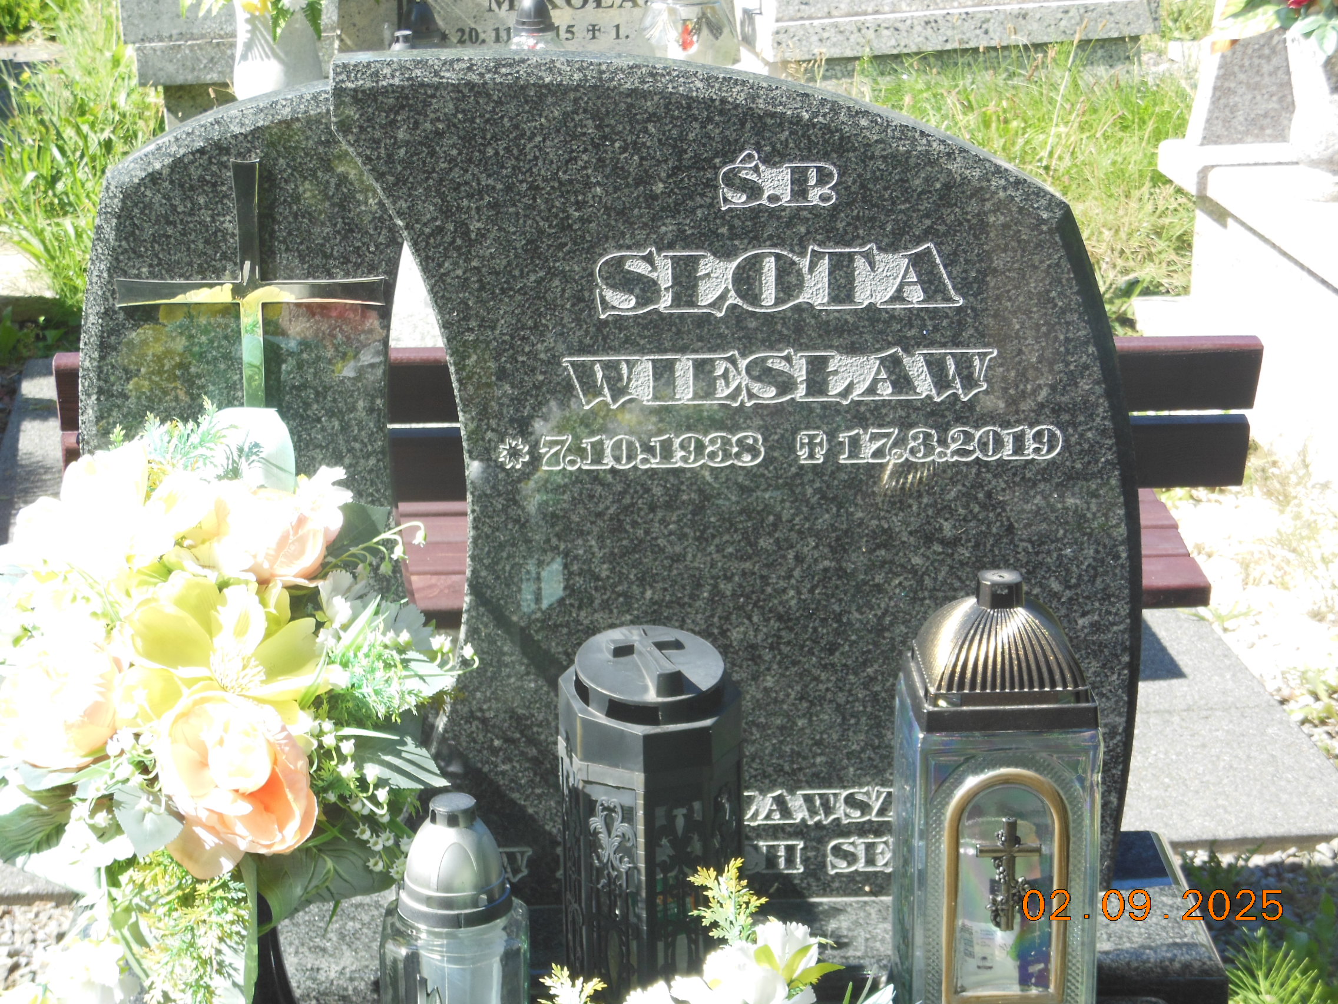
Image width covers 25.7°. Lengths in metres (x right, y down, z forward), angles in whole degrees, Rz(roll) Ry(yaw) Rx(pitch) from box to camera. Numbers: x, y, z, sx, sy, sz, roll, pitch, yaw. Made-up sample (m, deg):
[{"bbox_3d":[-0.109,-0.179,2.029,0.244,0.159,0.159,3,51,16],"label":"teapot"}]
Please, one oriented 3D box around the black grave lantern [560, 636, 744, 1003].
[{"bbox_3d":[-0.014,0.250,2.200,0.128,0.335,0.128,-9,28,-17],"label":"black grave lantern"}]

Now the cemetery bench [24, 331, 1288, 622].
[{"bbox_3d":[-0.017,0.129,2.920,1.060,0.715,0.500,-1,19,-3],"label":"cemetery bench"}]

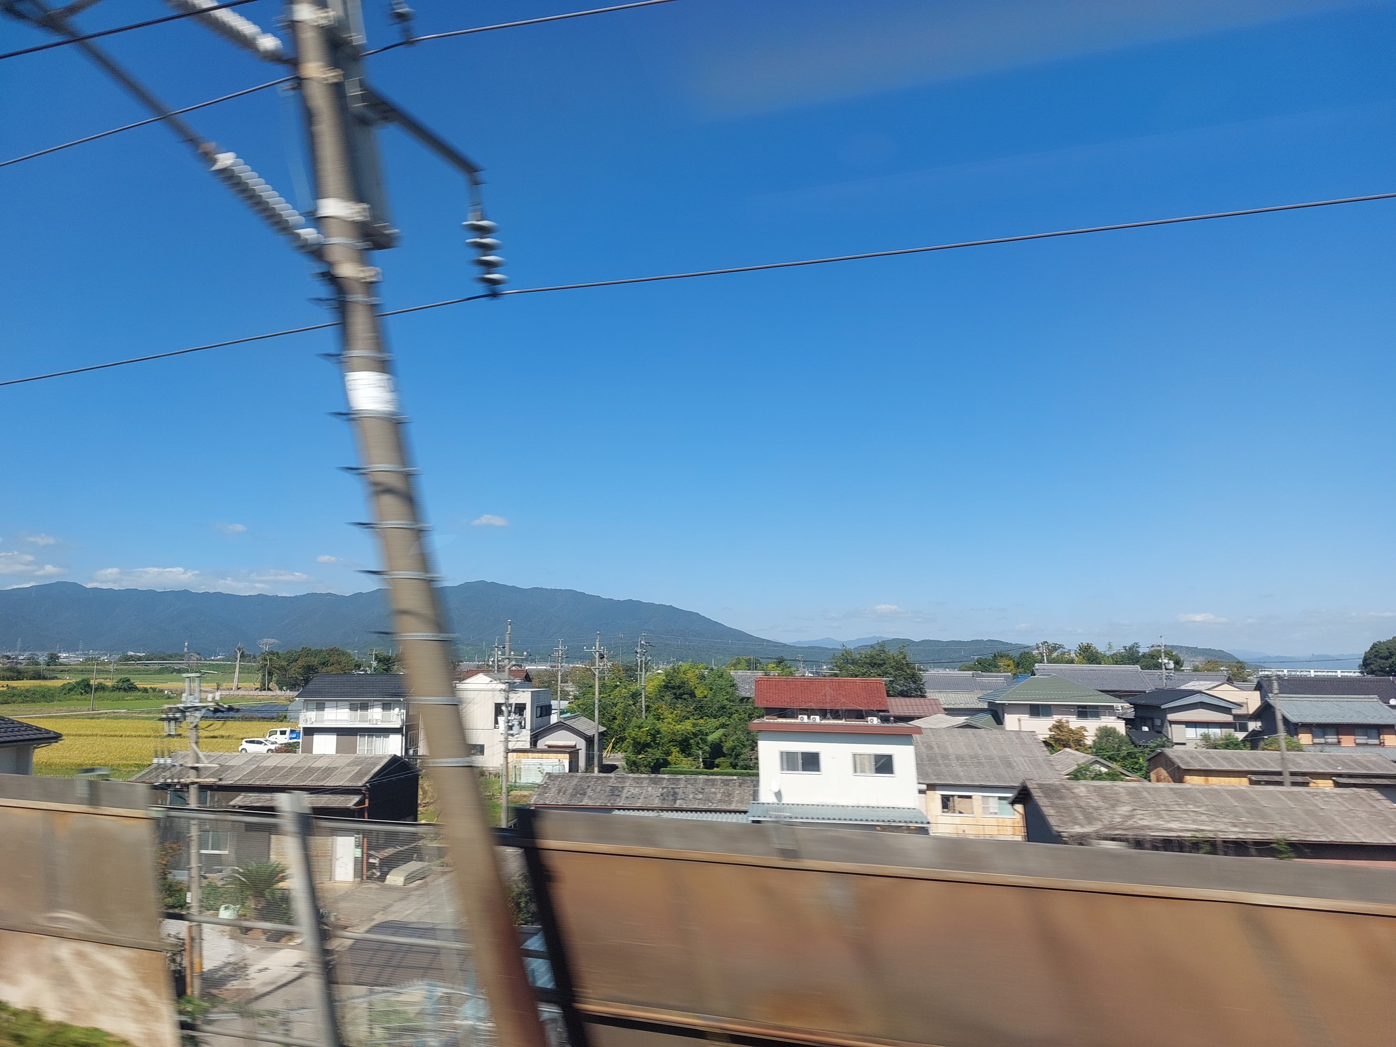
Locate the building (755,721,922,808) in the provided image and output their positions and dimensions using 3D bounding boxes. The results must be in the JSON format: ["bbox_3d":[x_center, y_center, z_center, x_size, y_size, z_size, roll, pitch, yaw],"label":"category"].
[{"bbox_3d":[6.221,12.291,43.300,7.400,6.700,5.000,-1,-8,10],"label":"building"}]

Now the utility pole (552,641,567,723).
[{"bbox_3d":[-15.312,18.863,107.000,1.400,11.600,0.800,0,-8,6],"label":"utility pole"}]

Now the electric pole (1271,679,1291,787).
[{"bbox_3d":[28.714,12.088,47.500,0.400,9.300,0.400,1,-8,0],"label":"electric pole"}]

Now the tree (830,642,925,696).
[{"bbox_3d":[19.647,18.989,106.000,10.400,12.000,10.000,1,-8,0],"label":"tree"}]

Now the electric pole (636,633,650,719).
[{"bbox_3d":[-5.187,16.778,93.000,1.100,12.000,0.700,0,-8,6],"label":"electric pole"}]

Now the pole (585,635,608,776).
[{"bbox_3d":[-8.488,15.104,81.000,1.700,11.800,0.600,0,-8,6],"label":"pole"}]

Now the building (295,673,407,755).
[{"bbox_3d":[-31.393,18.186,91.200,10.000,8.000,8.600,1,-8,-3],"label":"building"}]

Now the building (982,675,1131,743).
[{"bbox_3d":[32.704,18.676,90.000,11.400,8.400,9.800,0,-8,8],"label":"building"}]

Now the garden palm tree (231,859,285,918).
[{"bbox_3d":[-15.491,12.958,34.200,2.050,2.050,2.000,1,-8,0],"label":"garden palm tree"}]

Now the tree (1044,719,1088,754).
[{"bbox_3d":[29.368,18.070,77.000,3.500,5.000,3.400,1,-8,0],"label":"tree"}]

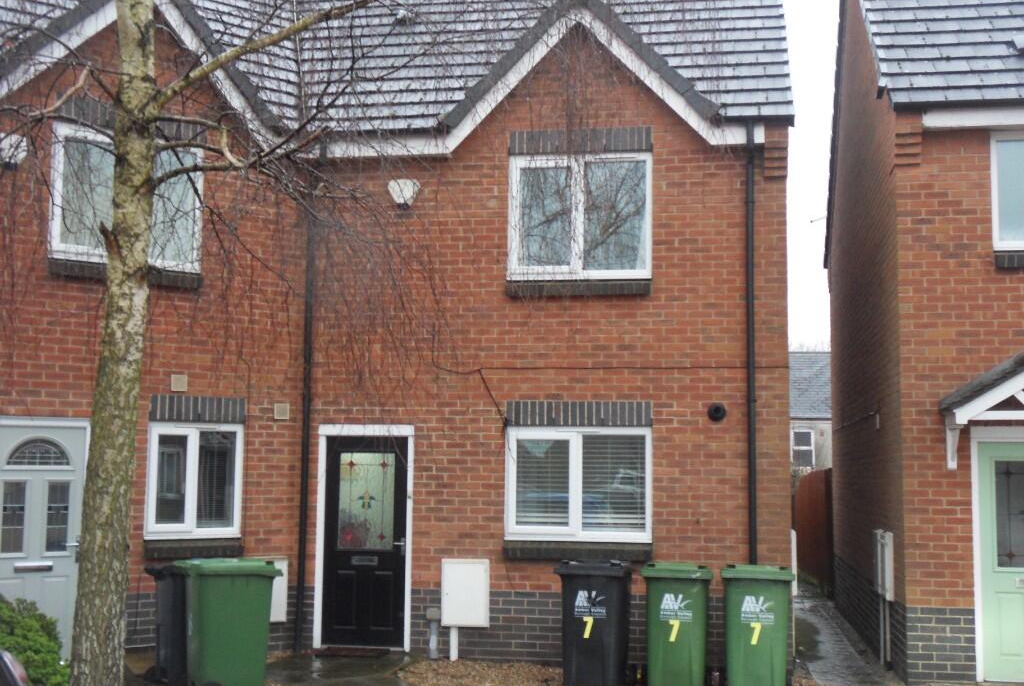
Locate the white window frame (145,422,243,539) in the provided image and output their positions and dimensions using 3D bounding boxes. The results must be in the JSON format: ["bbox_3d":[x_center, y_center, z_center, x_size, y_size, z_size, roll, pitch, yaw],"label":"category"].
[{"bbox_3d":[-2.853,1.239,11.957,0.900,1.024,0.080,5,-7,-35],"label":"white window frame"}]

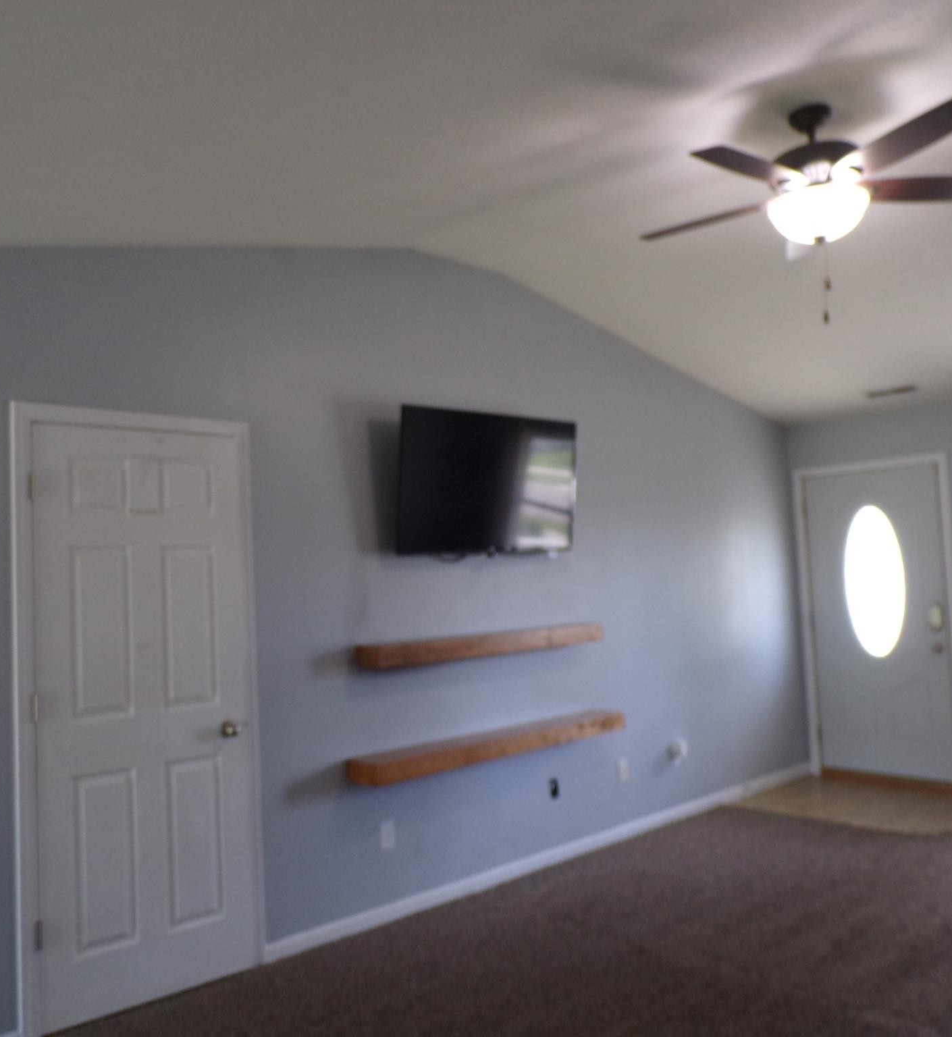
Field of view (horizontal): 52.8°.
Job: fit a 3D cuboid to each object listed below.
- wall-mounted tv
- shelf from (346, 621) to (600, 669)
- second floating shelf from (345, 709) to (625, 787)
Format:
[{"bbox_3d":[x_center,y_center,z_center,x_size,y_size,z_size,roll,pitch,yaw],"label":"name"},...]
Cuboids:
[{"bbox_3d":[0.076,-0.162,4.539,1.125,0.655,0.060,1,2,-44],"label":"wall-mounted tv"},{"bbox_3d":[0.073,0.594,4.560,1.465,0.087,0.160,1,-6,-43],"label":"shelf"},{"bbox_3d":[0.117,1.061,4.512,1.610,0.088,0.210,1,-6,-43],"label":"second floating shelf"}]

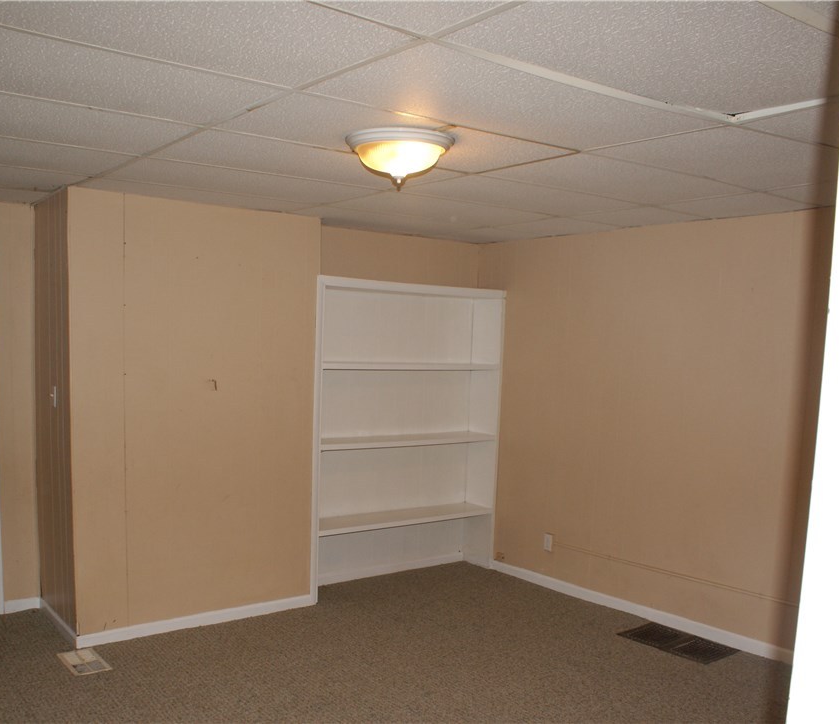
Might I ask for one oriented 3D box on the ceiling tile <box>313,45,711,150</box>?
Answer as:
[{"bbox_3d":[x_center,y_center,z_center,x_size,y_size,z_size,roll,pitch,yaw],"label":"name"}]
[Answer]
[{"bbox_3d":[0.312,-0.748,2.392,1.210,0.020,0.605,-1,3,-38],"label":"ceiling tile"}]

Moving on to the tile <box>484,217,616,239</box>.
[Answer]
[{"bbox_3d":[0.874,-0.869,5.157,0.620,0.020,0.610,-1,3,-38],"label":"tile"}]

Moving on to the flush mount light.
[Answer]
[{"bbox_3d":[-0.068,-0.680,2.756,0.375,0.185,0.375,1,3,0],"label":"flush mount light"}]

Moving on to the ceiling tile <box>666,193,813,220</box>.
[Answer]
[{"bbox_3d":[1.611,-0.807,4.187,0.620,0.020,0.605,-1,3,-38],"label":"ceiling tile"}]

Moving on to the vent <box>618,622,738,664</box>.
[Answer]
[{"bbox_3d":[1.449,1.564,4.553,0.320,0.015,0.535,-1,3,-38],"label":"vent"}]

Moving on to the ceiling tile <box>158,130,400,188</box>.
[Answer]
[{"bbox_3d":[-0.432,-0.818,3.355,1.210,0.020,0.605,-1,3,-38],"label":"ceiling tile"}]

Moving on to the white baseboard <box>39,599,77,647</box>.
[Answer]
[{"bbox_3d":[-2.030,1.450,4.548,0.015,0.070,0.750,-1,3,-38],"label":"white baseboard"}]

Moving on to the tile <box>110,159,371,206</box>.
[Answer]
[{"bbox_3d":[-0.804,-0.849,3.837,1.210,0.020,0.605,-1,3,-38],"label":"tile"}]

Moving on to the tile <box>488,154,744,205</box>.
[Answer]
[{"bbox_3d":[0.893,-0.797,3.608,1.210,0.020,0.605,-1,3,-38],"label":"tile"}]

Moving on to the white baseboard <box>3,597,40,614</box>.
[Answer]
[{"bbox_3d":[-2.333,1.432,4.780,0.200,0.075,0.015,-1,3,-38],"label":"white baseboard"}]

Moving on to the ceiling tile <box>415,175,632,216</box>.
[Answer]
[{"bbox_3d":[0.521,-0.829,4.090,1.210,0.020,0.605,-1,3,-38],"label":"ceiling tile"}]

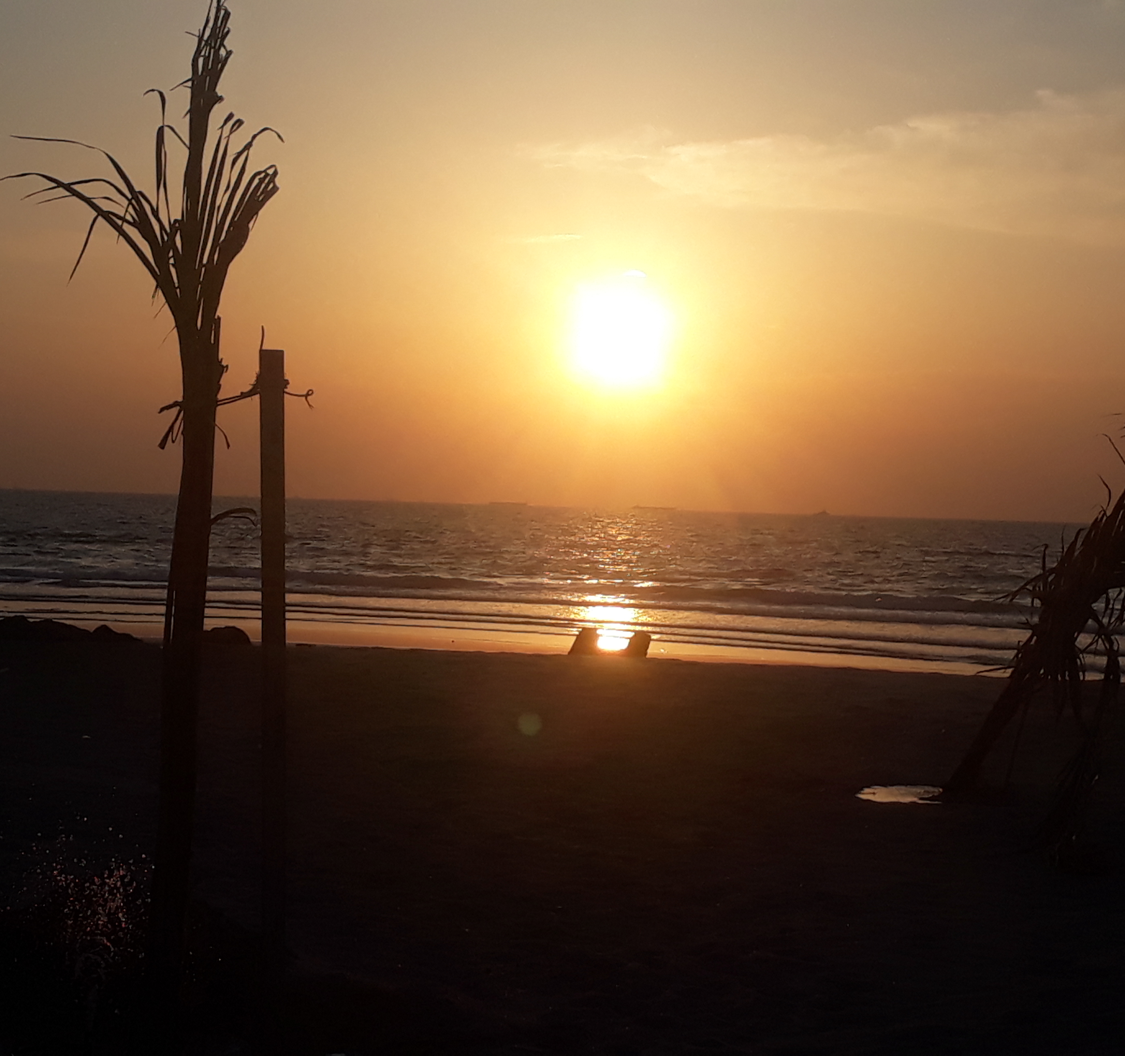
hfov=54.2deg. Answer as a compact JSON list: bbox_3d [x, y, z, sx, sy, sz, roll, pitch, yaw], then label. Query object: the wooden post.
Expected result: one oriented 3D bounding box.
[{"bbox_3d":[-1.106,0.646,4.200,0.092,2.661,0.084,0,1,-8],"label":"wooden post"}]

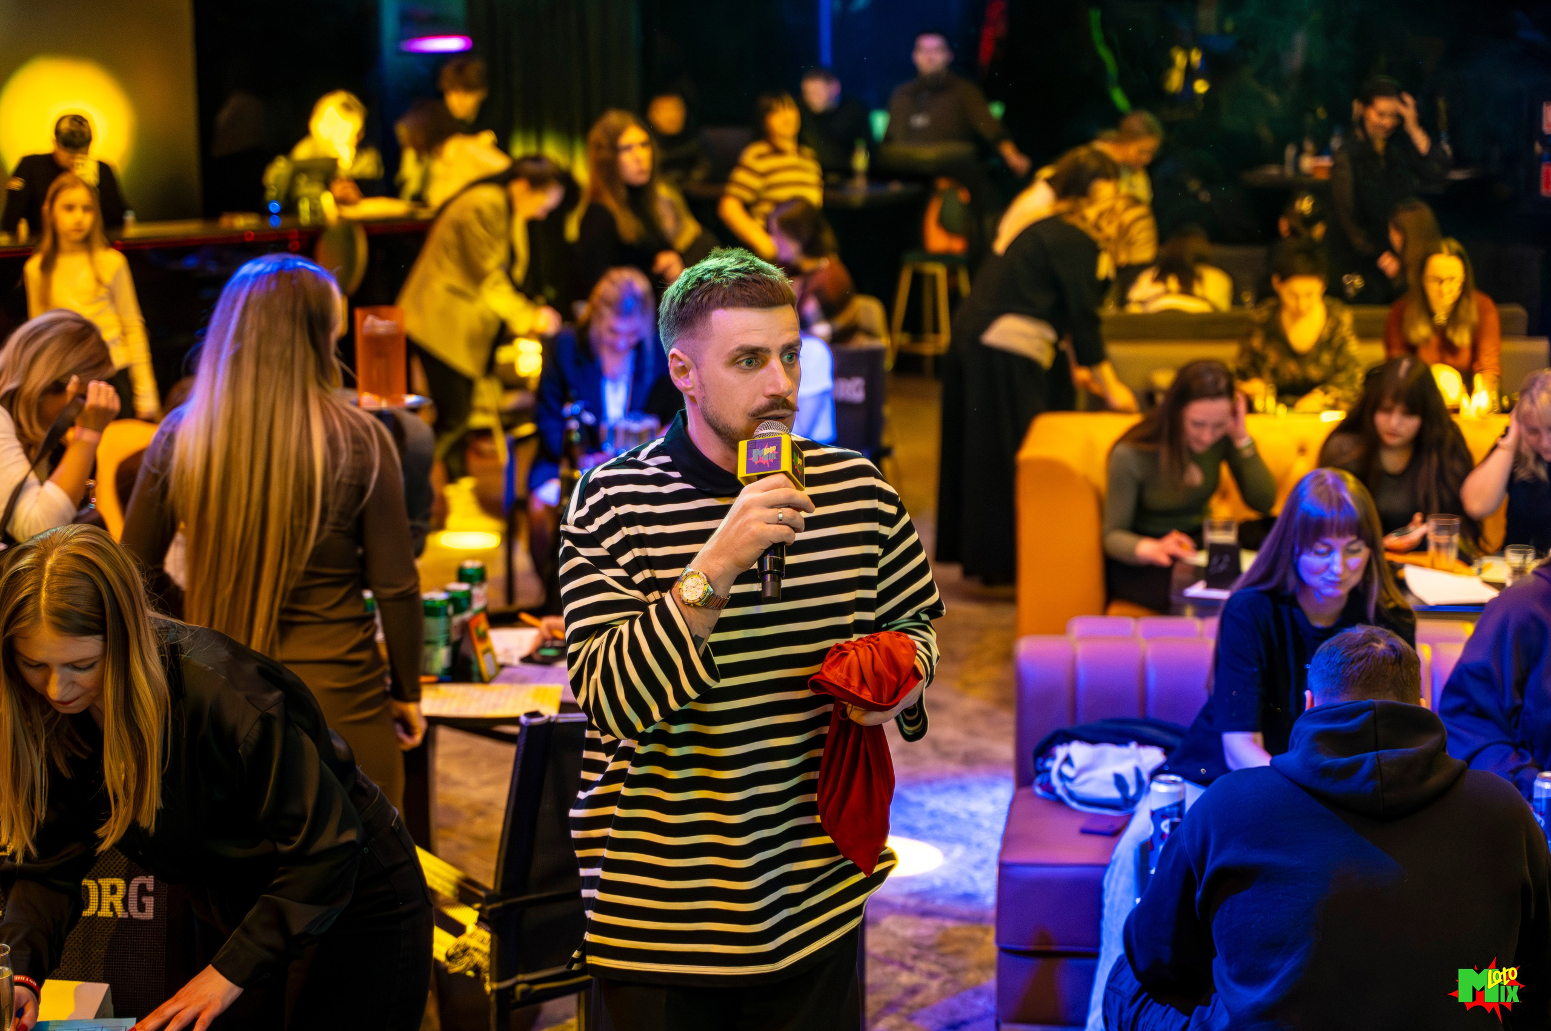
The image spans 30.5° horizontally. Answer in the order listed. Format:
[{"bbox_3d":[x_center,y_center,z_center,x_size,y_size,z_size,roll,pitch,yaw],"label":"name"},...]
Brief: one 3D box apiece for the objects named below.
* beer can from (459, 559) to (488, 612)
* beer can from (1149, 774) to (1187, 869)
[{"bbox_3d":[-0.691,0.193,6.500,0.066,0.168,0.066,0,11,0],"label":"beer can"},{"bbox_3d":[0.719,0.565,5.200,0.066,0.168,0.066,0,11,0],"label":"beer can"}]

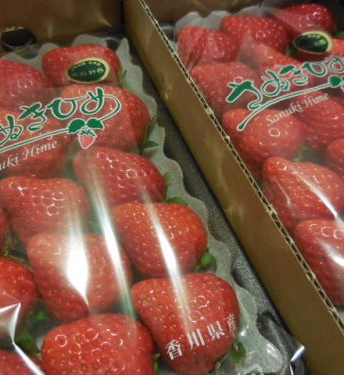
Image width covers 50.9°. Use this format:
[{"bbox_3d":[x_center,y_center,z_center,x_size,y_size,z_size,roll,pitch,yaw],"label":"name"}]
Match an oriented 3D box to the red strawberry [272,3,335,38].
[{"bbox_3d":[0.090,-0.107,0.246,0.042,0.034,0.034,17,55,-28],"label":"red strawberry"}]

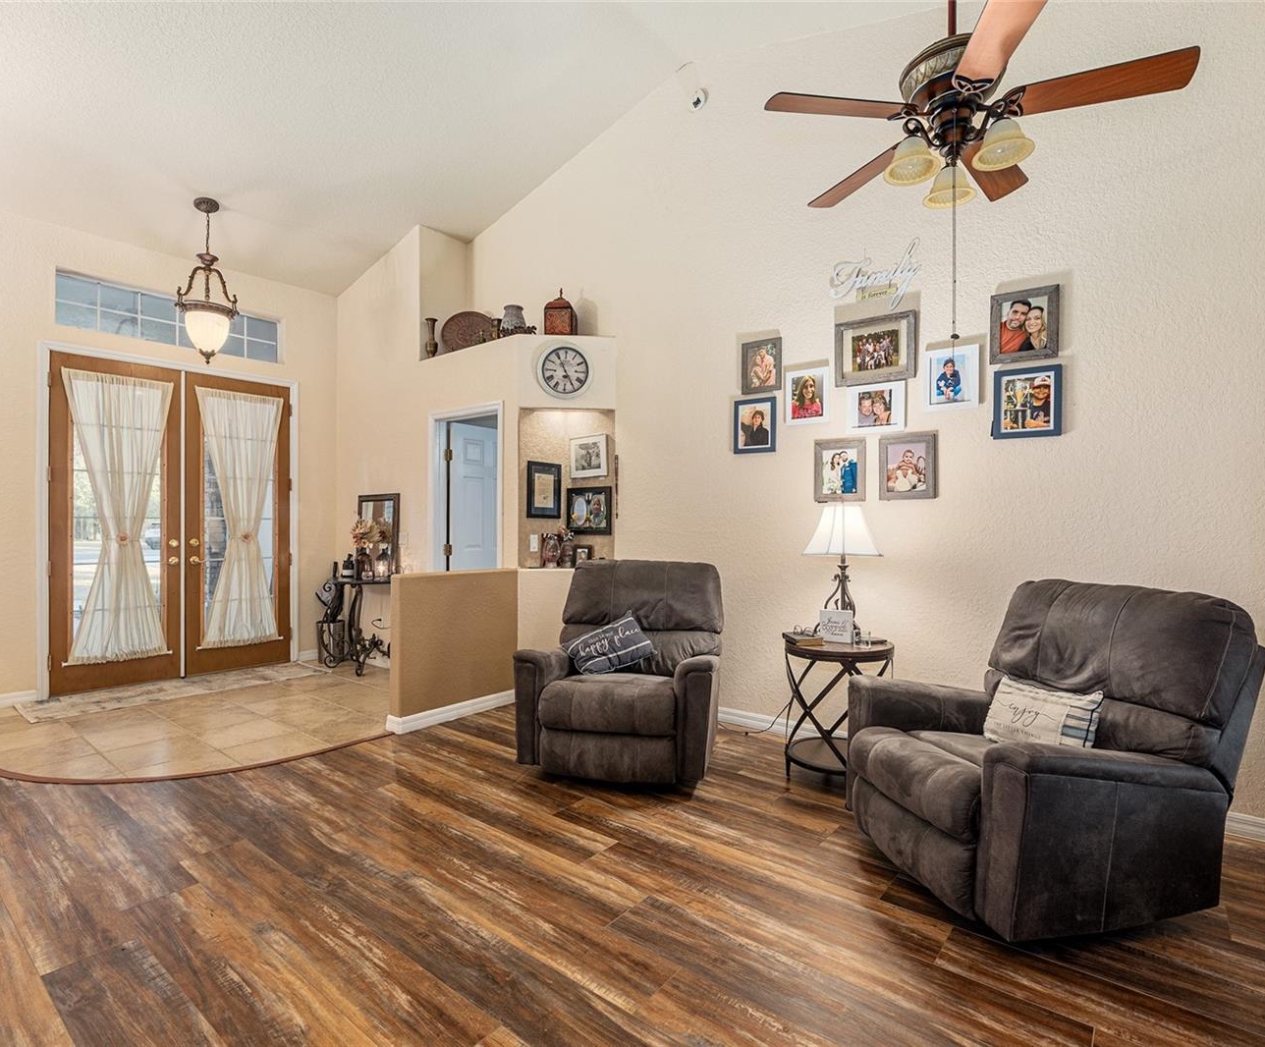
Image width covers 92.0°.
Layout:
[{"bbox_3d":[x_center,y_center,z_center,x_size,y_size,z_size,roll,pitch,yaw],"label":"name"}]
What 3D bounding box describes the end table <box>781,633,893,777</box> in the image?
[{"bbox_3d":[1.003,0.901,2.970,0.530,0.648,0.530,0,0,37],"label":"end table"}]

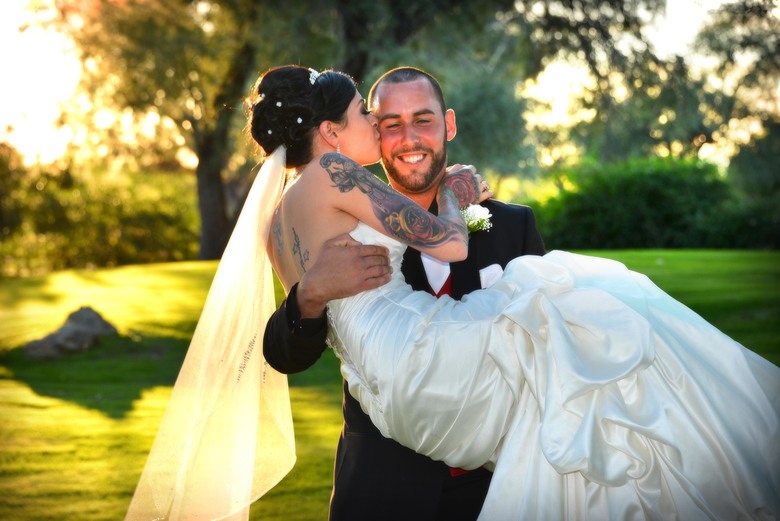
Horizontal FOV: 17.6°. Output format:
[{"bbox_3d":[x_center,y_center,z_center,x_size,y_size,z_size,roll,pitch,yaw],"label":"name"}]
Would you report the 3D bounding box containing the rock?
[{"bbox_3d":[-2.153,0.487,17.000,0.640,0.330,0.470,0,3,0],"label":"rock"}]

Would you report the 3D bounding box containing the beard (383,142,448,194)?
[{"bbox_3d":[0.050,-0.178,4.880,0.130,0.105,0.110,-4,2,4],"label":"beard"}]

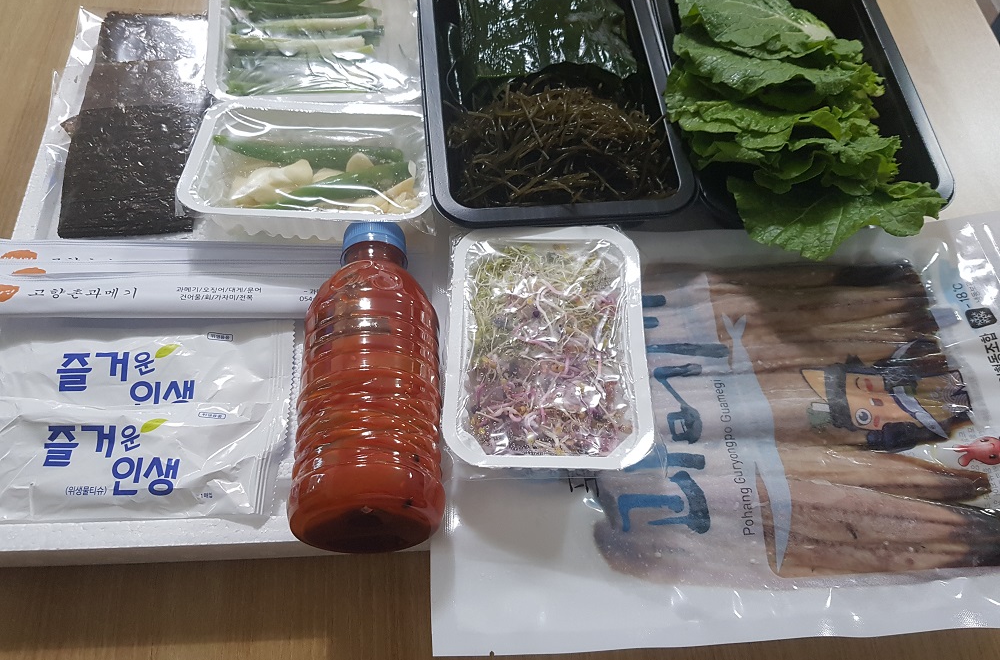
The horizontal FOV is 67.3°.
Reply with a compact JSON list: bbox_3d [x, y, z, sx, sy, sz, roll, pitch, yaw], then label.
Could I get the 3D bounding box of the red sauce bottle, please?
[{"bbox_3d":[-0.059,0.019,0.343,0.067,0.067,0.149,-2,61,-3],"label":"red sauce bottle"}]

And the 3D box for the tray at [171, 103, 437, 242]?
[{"bbox_3d":[-0.111,-0.090,0.445,0.136,0.032,0.101,1,51,-5],"label":"tray"}]

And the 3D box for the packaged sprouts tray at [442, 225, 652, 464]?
[{"bbox_3d":[0.022,0.012,0.391,0.100,0.033,0.136,-2,61,-1],"label":"packaged sprouts tray"}]

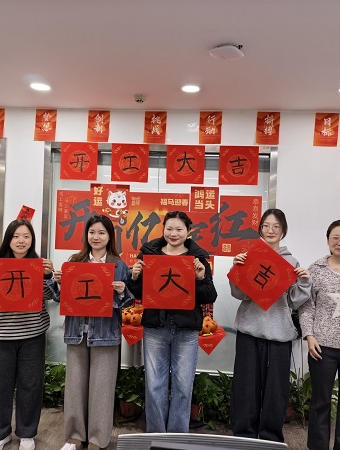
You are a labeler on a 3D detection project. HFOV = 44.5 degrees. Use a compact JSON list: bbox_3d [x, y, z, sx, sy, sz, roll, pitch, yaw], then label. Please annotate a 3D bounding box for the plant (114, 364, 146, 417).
[{"bbox_3d":[-0.298,1.352,3.380,0.310,0.430,0.310,2,0,5],"label":"plant"}]

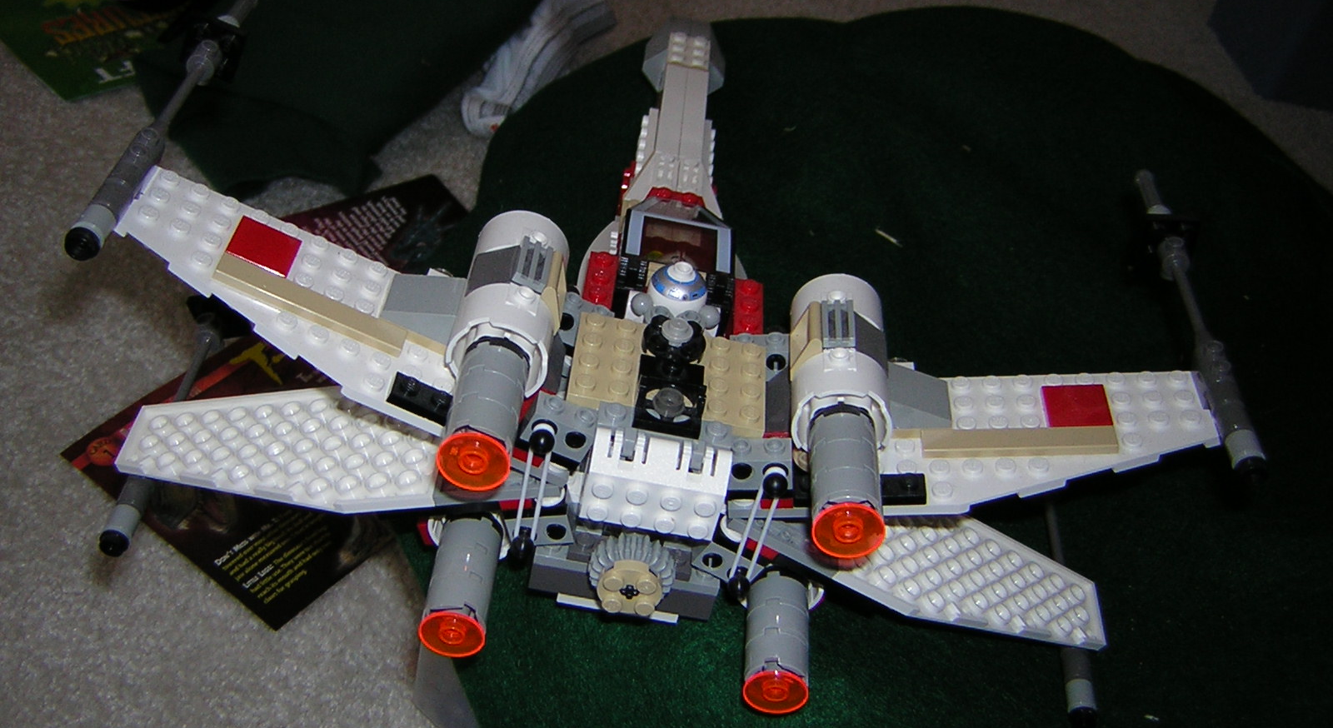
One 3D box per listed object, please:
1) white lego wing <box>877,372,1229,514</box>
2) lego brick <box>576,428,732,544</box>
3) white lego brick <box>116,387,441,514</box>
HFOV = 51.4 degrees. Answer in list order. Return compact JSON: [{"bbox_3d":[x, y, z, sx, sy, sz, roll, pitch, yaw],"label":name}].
[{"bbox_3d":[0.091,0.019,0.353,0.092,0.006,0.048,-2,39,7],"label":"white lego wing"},{"bbox_3d":[-0.003,0.029,0.323,0.032,0.022,0.011,10,41,-4],"label":"lego brick"},{"bbox_3d":[-0.104,0.025,0.375,0.096,0.005,0.048,-6,39,8],"label":"white lego brick"}]

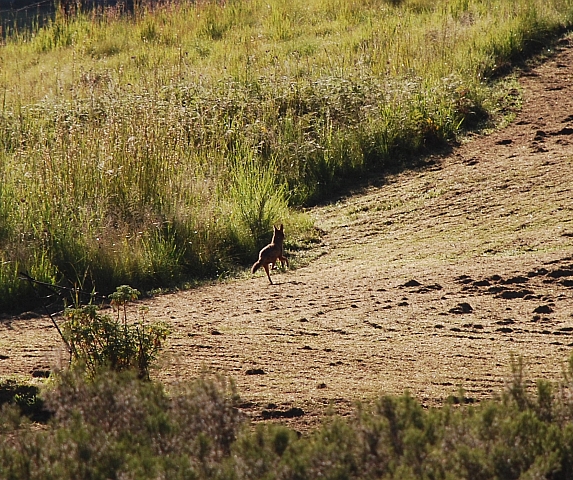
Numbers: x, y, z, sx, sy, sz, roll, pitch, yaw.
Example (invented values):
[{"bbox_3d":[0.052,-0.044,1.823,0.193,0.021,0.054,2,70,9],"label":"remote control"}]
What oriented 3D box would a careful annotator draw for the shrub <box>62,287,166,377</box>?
[{"bbox_3d":[-1.783,0.964,42.000,1.100,1.020,1.000,0,7,0],"label":"shrub"}]

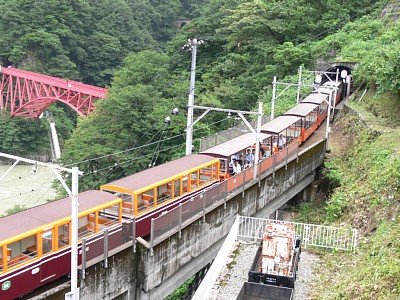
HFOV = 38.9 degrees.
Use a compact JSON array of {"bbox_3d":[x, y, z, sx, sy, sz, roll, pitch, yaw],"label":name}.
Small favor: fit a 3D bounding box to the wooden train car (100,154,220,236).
[{"bbox_3d":[-1.530,2.002,25.933,1.670,2.329,7.038,7,14,29],"label":"wooden train car"}]

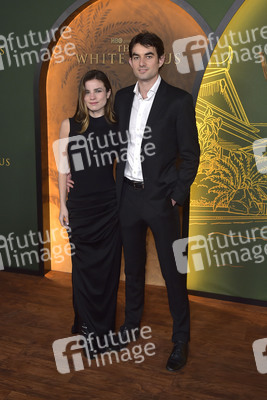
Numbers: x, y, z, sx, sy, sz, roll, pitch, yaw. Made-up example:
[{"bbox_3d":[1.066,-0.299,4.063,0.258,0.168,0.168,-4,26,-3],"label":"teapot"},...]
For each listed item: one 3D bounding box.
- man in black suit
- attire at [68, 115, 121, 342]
[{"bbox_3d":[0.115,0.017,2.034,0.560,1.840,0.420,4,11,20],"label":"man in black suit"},{"bbox_3d":[-0.220,0.194,2.126,0.370,1.350,0.290,-1,10,-5],"label":"attire"}]

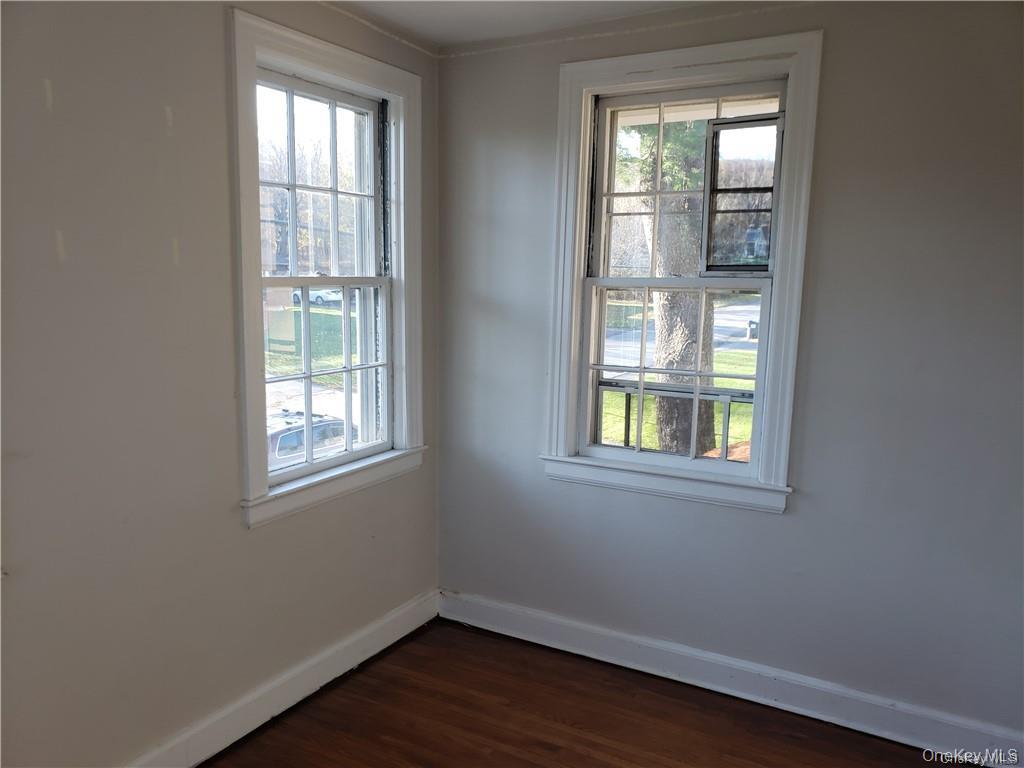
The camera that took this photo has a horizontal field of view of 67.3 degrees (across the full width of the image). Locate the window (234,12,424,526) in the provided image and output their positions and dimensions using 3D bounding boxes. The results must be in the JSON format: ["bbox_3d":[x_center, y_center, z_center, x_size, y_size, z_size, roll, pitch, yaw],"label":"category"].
[{"bbox_3d":[-0.630,-0.379,2.809,0.105,1.604,0.968,5,9,29],"label":"window"}]

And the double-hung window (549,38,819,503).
[{"bbox_3d":[0.588,-0.386,2.861,0.964,1.618,0.130,5,9,29],"label":"double-hung window"}]

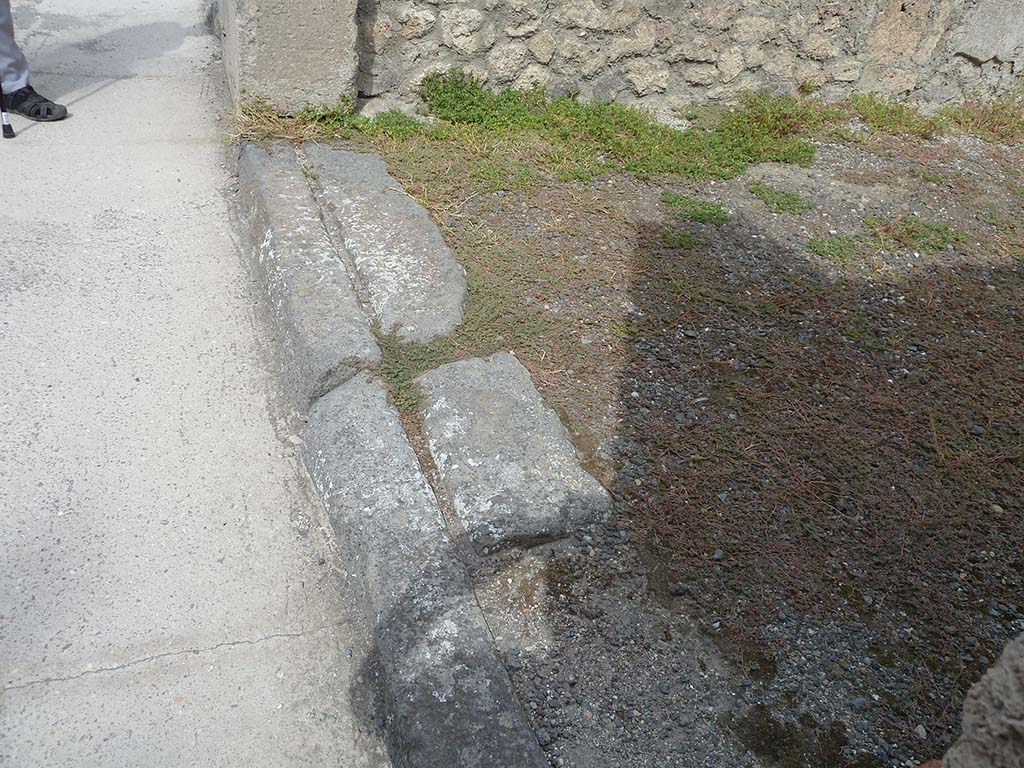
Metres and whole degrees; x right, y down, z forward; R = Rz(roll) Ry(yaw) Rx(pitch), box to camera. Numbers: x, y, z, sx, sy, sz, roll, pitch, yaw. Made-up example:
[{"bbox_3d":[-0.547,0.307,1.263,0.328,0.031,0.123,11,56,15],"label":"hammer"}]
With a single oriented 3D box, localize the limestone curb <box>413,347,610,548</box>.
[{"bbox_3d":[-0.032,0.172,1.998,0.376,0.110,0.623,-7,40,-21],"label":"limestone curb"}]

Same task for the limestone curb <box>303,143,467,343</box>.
[{"bbox_3d":[-0.512,-0.578,2.911,0.356,0.150,1.574,-7,40,-21],"label":"limestone curb"}]

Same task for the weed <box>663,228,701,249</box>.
[{"bbox_3d":[0.710,-0.610,3.098,0.150,0.045,0.130,16,37,9],"label":"weed"}]

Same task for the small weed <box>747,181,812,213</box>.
[{"bbox_3d":[1.331,-0.926,3.653,0.300,0.045,0.240,20,38,14],"label":"small weed"}]

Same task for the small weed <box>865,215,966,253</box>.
[{"bbox_3d":[1.895,-0.707,3.474,0.420,0.060,0.330,27,40,22],"label":"small weed"}]

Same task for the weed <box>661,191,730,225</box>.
[{"bbox_3d":[0.840,-0.808,3.385,0.310,0.050,0.210,17,37,10],"label":"weed"}]

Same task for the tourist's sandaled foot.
[{"bbox_3d":[-2.321,-1.371,3.589,0.290,0.110,0.110,8,37,-2],"label":"tourist's sandaled foot"}]

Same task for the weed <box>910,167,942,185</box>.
[{"bbox_3d":[2.374,-1.194,4.235,0.155,0.045,0.140,26,40,21],"label":"weed"}]

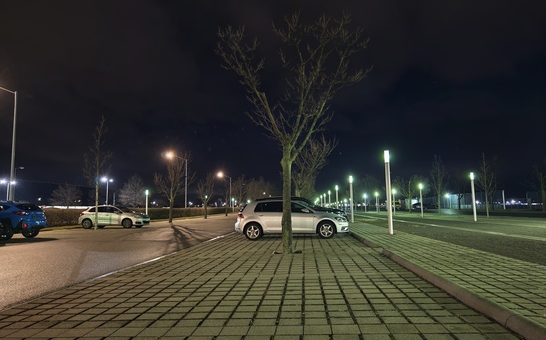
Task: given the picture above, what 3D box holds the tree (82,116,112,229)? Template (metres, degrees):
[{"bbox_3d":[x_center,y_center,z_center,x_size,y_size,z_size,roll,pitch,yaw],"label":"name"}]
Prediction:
[{"bbox_3d":[-10.267,0.084,21.260,1.750,6.850,1.750,-2,-6,5],"label":"tree"}]

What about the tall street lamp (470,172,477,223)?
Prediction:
[{"bbox_3d":[12.193,1.628,22.006,0.180,2.950,0.180,-2,-6,5],"label":"tall street lamp"}]

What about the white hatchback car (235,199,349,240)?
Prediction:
[{"bbox_3d":[0.706,1.836,13.877,4.260,1.460,1.820,-1,-6,2],"label":"white hatchback car"}]

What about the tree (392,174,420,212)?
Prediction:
[{"bbox_3d":[22.258,3.918,60.334,5.000,6.300,5.000,-2,-6,5],"label":"tree"}]

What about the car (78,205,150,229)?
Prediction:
[{"bbox_3d":[-10.064,2.967,23.334,4.330,1.490,1.790,-2,-6,5],"label":"car"}]

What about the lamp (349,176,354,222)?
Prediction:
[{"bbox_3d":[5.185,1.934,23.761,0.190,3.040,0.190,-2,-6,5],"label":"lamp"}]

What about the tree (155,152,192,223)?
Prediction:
[{"bbox_3d":[-9.047,1.576,32.939,3.400,6.400,3.400,-2,-6,5],"label":"tree"}]

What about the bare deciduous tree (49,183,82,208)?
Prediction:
[{"bbox_3d":[-27.307,4.260,48.265,4.600,5.000,4.600,-2,-6,5],"label":"bare deciduous tree"}]

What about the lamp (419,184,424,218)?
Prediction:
[{"bbox_3d":[13.109,2.705,31.956,0.180,2.950,0.180,-2,-6,5],"label":"lamp"}]

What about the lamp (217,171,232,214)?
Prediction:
[{"bbox_3d":[-11.269,5.878,86.604,2.800,9.300,0.400,-2,-6,5],"label":"lamp"}]

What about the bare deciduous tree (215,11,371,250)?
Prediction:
[{"bbox_3d":[0.568,-1.014,9.406,3.950,6.200,3.900,-2,-6,5],"label":"bare deciduous tree"}]

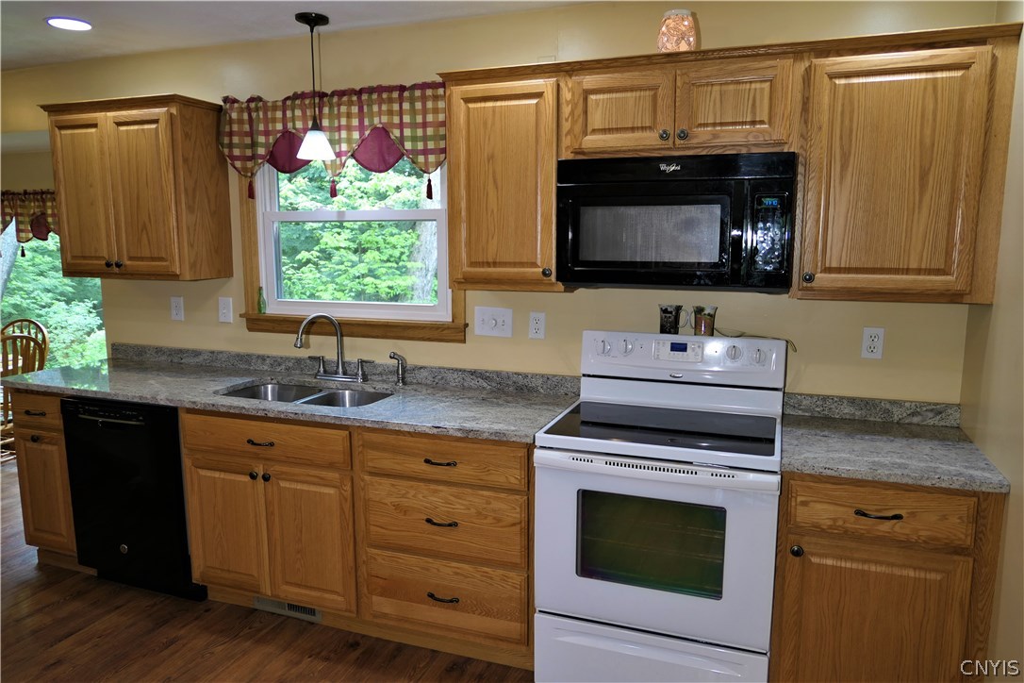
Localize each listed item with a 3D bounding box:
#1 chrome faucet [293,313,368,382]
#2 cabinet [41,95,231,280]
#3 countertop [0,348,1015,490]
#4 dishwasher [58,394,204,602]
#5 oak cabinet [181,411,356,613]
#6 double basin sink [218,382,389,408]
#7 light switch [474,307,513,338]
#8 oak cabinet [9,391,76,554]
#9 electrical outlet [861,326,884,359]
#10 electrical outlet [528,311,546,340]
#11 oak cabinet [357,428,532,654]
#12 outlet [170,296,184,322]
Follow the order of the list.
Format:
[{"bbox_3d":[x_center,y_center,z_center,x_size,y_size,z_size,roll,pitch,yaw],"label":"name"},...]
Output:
[{"bbox_3d":[-0.823,0.041,3.040,0.268,0.303,0.242,3,9,19],"label":"chrome faucet"},{"bbox_3d":[-1.808,-0.715,3.291,0.823,0.809,0.323,3,9,19],"label":"cabinet"},{"bbox_3d":[-0.385,0.208,2.754,3.887,0.122,0.631,3,9,19],"label":"countertop"},{"bbox_3d":[-1.509,0.645,3.126,0.610,0.875,0.615,3,9,18],"label":"dishwasher"},{"bbox_3d":[-0.843,0.639,2.921,0.790,0.795,0.630,3,9,18],"label":"oak cabinet"},{"bbox_3d":[-0.852,0.315,2.880,0.715,0.190,0.370,3,9,18],"label":"double basin sink"},{"bbox_3d":[-0.080,-0.079,2.879,0.168,0.123,0.015,3,9,18],"label":"light switch"},{"bbox_3d":[-2.065,0.585,3.419,0.321,0.832,0.606,3,9,19],"label":"oak cabinet"},{"bbox_3d":[1.302,0.008,2.459,0.071,0.115,0.008,3,9,19],"label":"electrical outlet"},{"bbox_3d":[0.106,-0.066,2.874,0.071,0.115,0.008,3,9,19],"label":"electrical outlet"},{"bbox_3d":[-0.150,0.678,2.689,0.671,0.795,0.630,3,9,18],"label":"oak cabinet"},{"bbox_3d":[-1.682,-0.162,3.419,0.076,0.116,0.009,3,9,18],"label":"outlet"}]

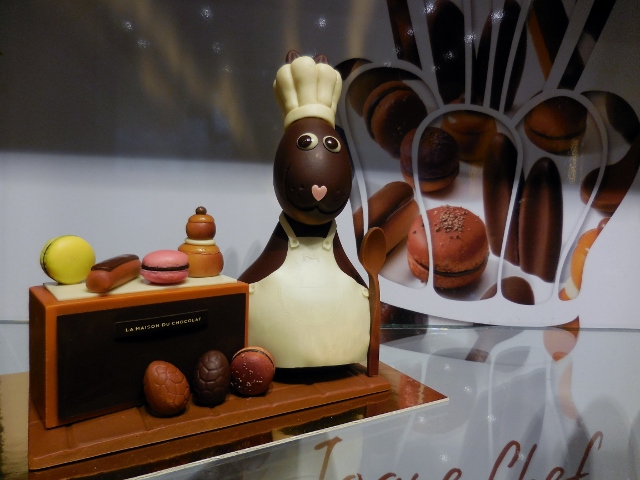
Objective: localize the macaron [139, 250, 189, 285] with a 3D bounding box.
[{"bbox_3d":[-0.142,0.025,0.425,0.042,0.029,0.042,1,5,-10],"label":"macaron"}]

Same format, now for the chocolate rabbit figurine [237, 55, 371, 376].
[{"bbox_3d":[-0.011,-0.030,0.481,0.129,0.330,0.114,0,5,-7],"label":"chocolate rabbit figurine"}]

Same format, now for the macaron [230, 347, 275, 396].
[{"bbox_3d":[-0.060,0.118,0.416,0.041,0.041,0.025,2,0,5],"label":"macaron"}]

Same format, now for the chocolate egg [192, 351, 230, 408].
[{"bbox_3d":[-0.092,0.117,0.392,0.031,0.046,0.031,-1,-4,-30],"label":"chocolate egg"}]

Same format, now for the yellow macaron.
[{"bbox_3d":[-0.219,0.017,0.404,0.026,0.043,0.043,2,4,40],"label":"yellow macaron"}]

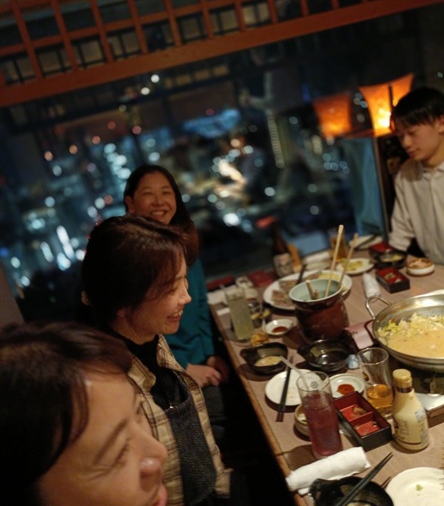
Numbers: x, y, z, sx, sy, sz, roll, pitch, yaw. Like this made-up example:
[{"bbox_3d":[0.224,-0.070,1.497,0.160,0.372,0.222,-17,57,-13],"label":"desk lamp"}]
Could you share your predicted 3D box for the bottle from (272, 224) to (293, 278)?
[{"bbox_3d":[0.254,-0.014,1.851,0.075,0.250,0.075,-12,17,8],"label":"bottle"}]

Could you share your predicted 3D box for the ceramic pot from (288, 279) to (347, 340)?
[{"bbox_3d":[0.306,0.184,1.331,0.163,0.152,0.163,-11,17,11],"label":"ceramic pot"}]

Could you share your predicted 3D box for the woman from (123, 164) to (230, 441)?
[{"bbox_3d":[0.007,0.341,1.625,0.680,1.240,0.500,-2,21,37],"label":"woman"}]

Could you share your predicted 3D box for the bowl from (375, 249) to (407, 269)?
[{"bbox_3d":[0.668,0.028,1.705,0.125,0.052,0.120,-14,17,4],"label":"bowl"}]

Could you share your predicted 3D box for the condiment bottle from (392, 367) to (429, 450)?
[{"bbox_3d":[0.373,0.310,0.853,0.067,0.158,0.067,-8,18,21],"label":"condiment bottle"}]

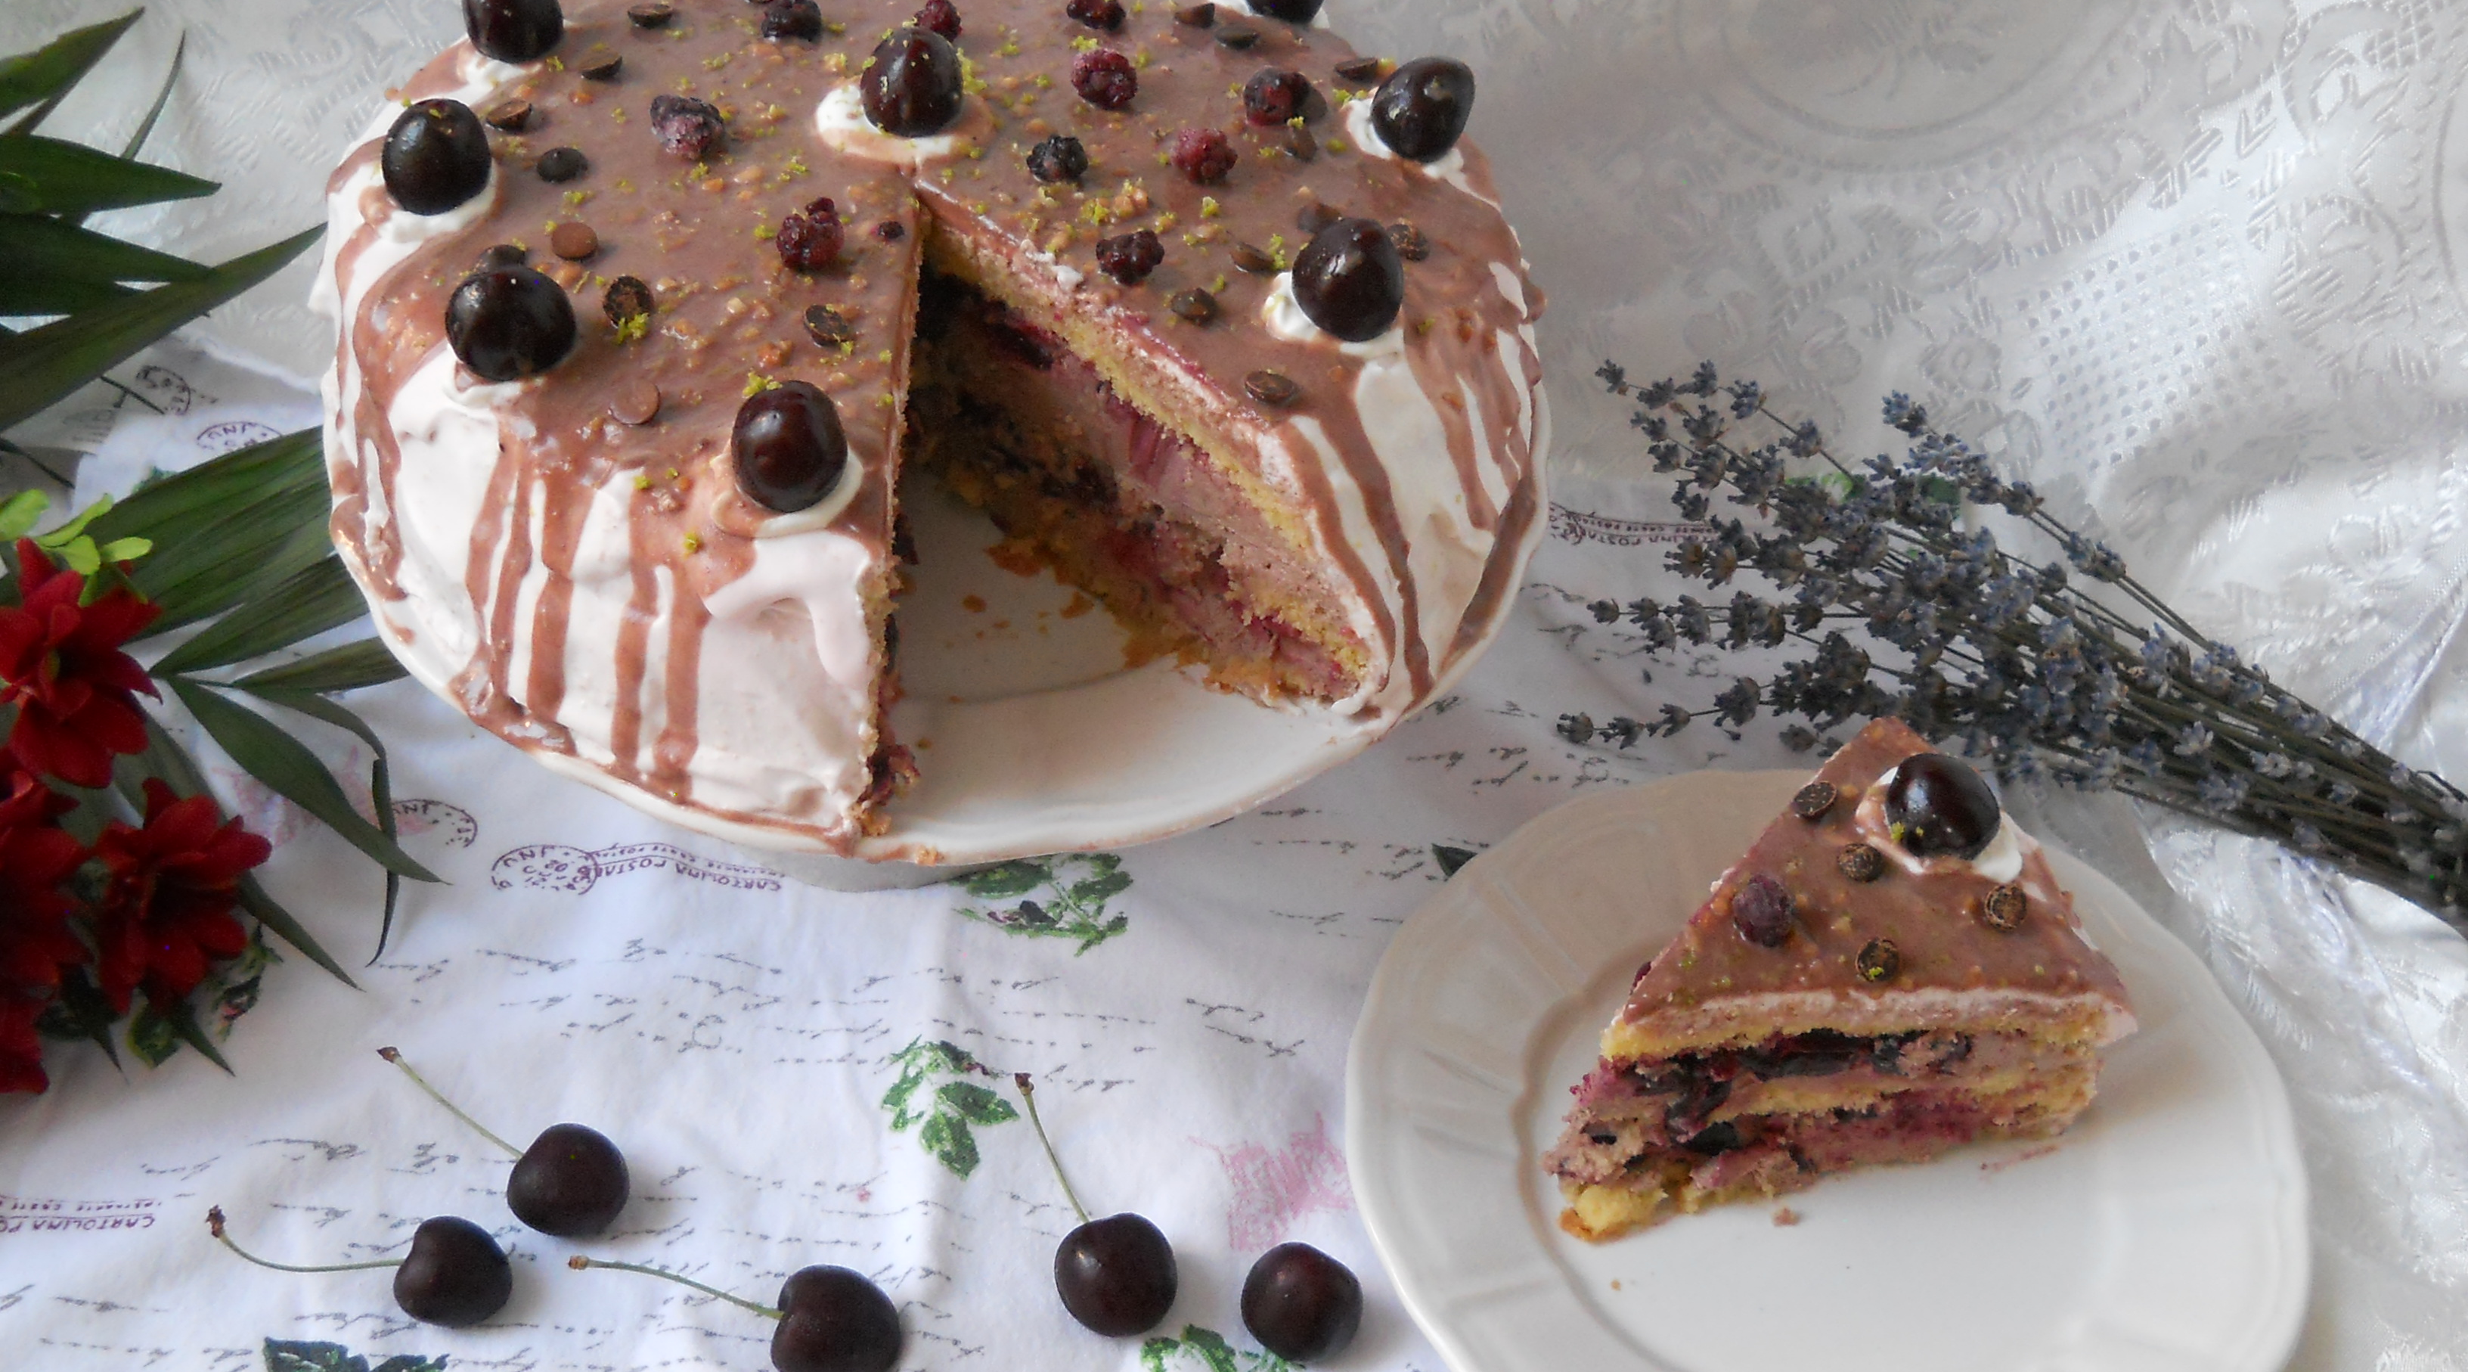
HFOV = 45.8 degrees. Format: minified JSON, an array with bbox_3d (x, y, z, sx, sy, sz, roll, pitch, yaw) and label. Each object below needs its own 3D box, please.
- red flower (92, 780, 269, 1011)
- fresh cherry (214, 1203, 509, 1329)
[{"bbox_3d":[-0.239,0.047,0.662,0.038,0.036,0.035,-26,52,-20],"label":"red flower"},{"bbox_3d":[-0.184,0.124,0.616,0.065,0.025,0.025,-1,48,1],"label":"fresh cherry"}]

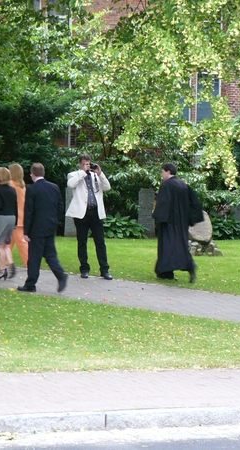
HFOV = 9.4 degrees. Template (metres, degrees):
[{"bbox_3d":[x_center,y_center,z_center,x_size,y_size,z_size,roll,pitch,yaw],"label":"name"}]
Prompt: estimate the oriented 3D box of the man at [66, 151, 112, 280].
[{"bbox_3d":[-0.445,-0.120,20.900,0.640,1.790,0.450,0,3,-18],"label":"man"}]

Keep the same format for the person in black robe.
[{"bbox_3d":[0.837,-0.036,21.200,0.660,1.718,0.620,2,3,30],"label":"person in black robe"}]

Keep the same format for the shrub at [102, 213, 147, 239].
[{"bbox_3d":[0.049,0.015,28.800,0.980,0.524,0.850,1,3,0],"label":"shrub"}]

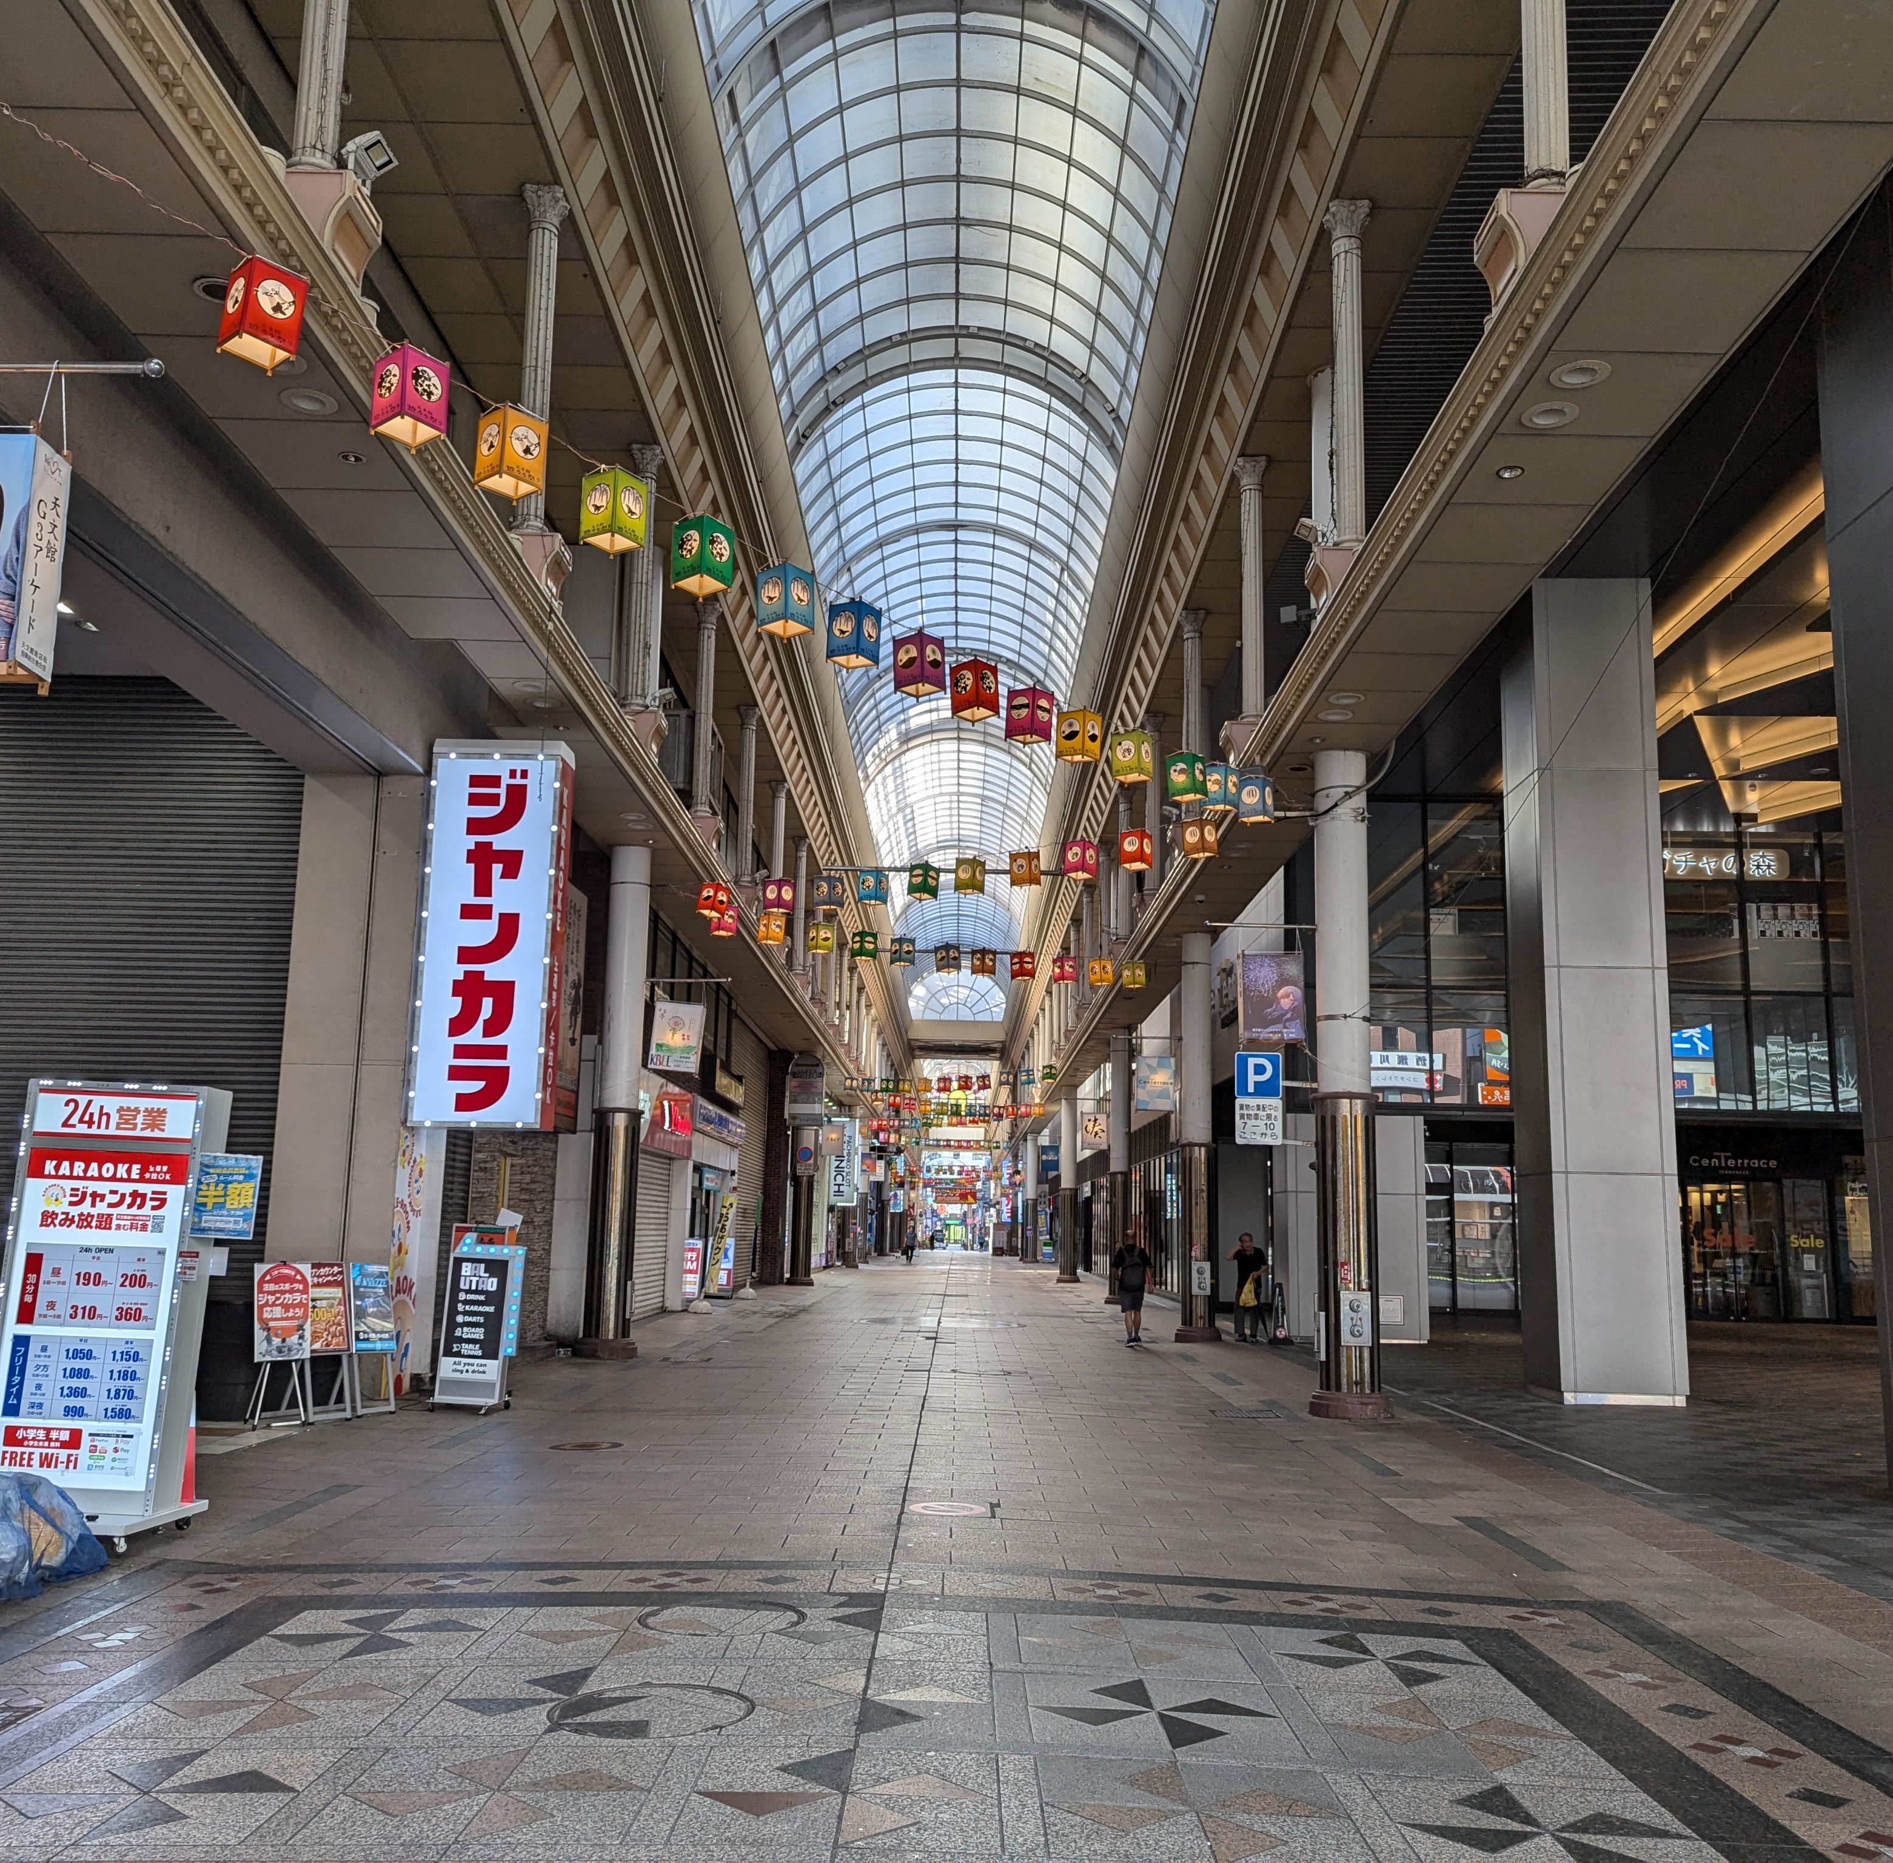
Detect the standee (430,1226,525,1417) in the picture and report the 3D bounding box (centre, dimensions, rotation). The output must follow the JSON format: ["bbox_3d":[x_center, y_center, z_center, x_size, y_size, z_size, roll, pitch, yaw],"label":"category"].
[{"bbox_3d":[-4.081,3.390,15.020,0.620,1.580,0.480,4,-10,-15],"label":"standee"}]

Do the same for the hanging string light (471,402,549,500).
[{"bbox_3d":[-2.256,-2.471,8.916,0.255,0.385,0.255,-4,-10,43],"label":"hanging string light"}]

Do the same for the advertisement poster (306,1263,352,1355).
[{"bbox_3d":[-5.285,3.217,14.623,0.040,0.771,0.540,-14,-16,23],"label":"advertisement poster"}]

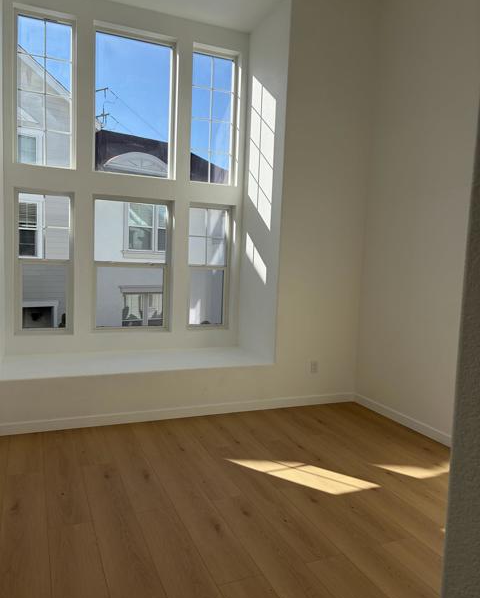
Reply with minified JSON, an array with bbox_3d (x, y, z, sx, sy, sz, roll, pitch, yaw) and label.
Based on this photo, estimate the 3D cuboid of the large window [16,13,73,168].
[{"bbox_3d":[-1.921,-2.029,4.748,0.518,1.421,0.100,0,5,-23],"label":"large window"}]

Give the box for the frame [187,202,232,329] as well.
[{"bbox_3d":[-0.374,-0.360,5.576,0.488,1.385,0.100,0,5,-23],"label":"frame"}]

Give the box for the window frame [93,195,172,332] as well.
[{"bbox_3d":[-1.158,-0.359,5.200,0.850,1.428,0.110,0,5,-23],"label":"window frame"}]

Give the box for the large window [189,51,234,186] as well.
[{"bbox_3d":[-0.311,-2.026,5.443,0.503,1.421,0.100,0,5,-23],"label":"large window"}]

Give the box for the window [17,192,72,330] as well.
[{"bbox_3d":[-1.967,-0.361,4.851,0.551,1.436,0.110,0,5,-23],"label":"window"}]

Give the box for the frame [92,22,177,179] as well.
[{"bbox_3d":[-1.102,-2.035,5.063,0.854,1.473,0.110,0,5,-23],"label":"frame"}]

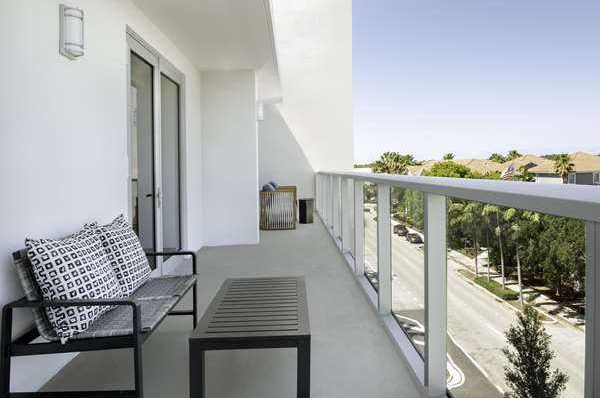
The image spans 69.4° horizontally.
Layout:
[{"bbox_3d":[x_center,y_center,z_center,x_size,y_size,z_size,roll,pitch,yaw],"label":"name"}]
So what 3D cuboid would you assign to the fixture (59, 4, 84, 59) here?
[{"bbox_3d":[-1.368,-1.012,2.640,0.110,0.295,0.145,-1,3,-1],"label":"fixture"}]

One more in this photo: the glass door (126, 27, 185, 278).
[{"bbox_3d":[-1.500,-0.309,4.570,0.100,2.370,1.950,-1,3,-1],"label":"glass door"}]

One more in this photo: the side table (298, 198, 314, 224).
[{"bbox_3d":[0.144,0.277,9.565,0.310,0.500,0.310,-1,4,-1],"label":"side table"}]

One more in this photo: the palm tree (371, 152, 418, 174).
[{"bbox_3d":[18.046,-2.448,85.000,7.000,13.000,7.000,-1,3,-1],"label":"palm tree"}]

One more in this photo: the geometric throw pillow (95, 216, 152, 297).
[{"bbox_3d":[-1.258,0.362,3.080,0.170,0.500,0.500,-25,3,2],"label":"geometric throw pillow"}]

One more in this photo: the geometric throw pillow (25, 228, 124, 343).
[{"bbox_3d":[-1.209,0.420,2.370,0.170,0.510,0.510,-19,1,9],"label":"geometric throw pillow"}]

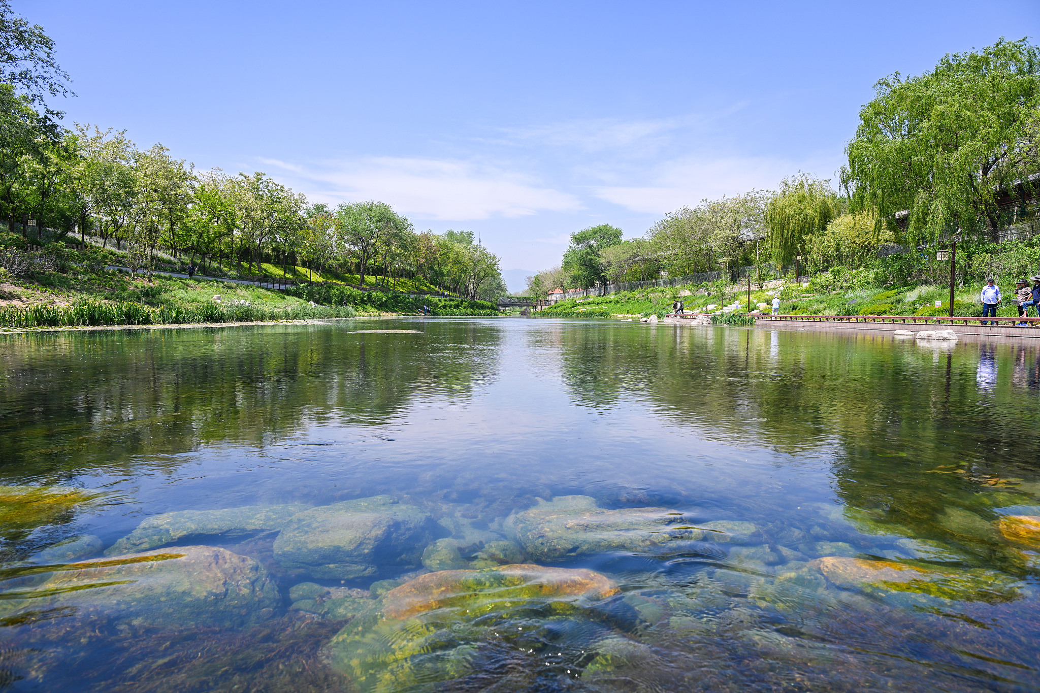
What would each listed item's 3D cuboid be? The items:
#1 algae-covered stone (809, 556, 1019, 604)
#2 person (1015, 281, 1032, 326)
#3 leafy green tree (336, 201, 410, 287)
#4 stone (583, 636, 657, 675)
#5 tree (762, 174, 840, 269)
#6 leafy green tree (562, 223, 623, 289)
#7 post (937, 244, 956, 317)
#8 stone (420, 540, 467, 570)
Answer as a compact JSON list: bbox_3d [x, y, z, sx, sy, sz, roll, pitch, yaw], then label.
[{"bbox_3d":[1.170,0.703,2.060,0.620,0.200,0.380,0,3,0],"label":"algae-covered stone"},{"bbox_3d":[18.165,-1.583,25.000,0.460,1.660,0.520,0,3,2],"label":"person"},{"bbox_3d":[-23.333,-16.315,110.000,11.700,13.700,11.500,0,3,0],"label":"leafy green tree"},{"bbox_3d":[0.239,0.737,1.650,0.180,0.110,0.150,0,3,0],"label":"stone"},{"bbox_3d":[34.972,-15.326,86.000,9.500,12.300,9.500,0,3,0],"label":"tree"},{"bbox_3d":[14.602,-17.892,140.000,12.300,14.100,12.300,0,3,0],"label":"leafy green tree"},{"bbox_3d":[19.055,-2.908,31.000,0.880,3.550,0.500,0,3,0],"label":"post"},{"bbox_3d":[-0.263,0.723,2.400,0.160,0.120,0.150,0,3,0],"label":"stone"}]

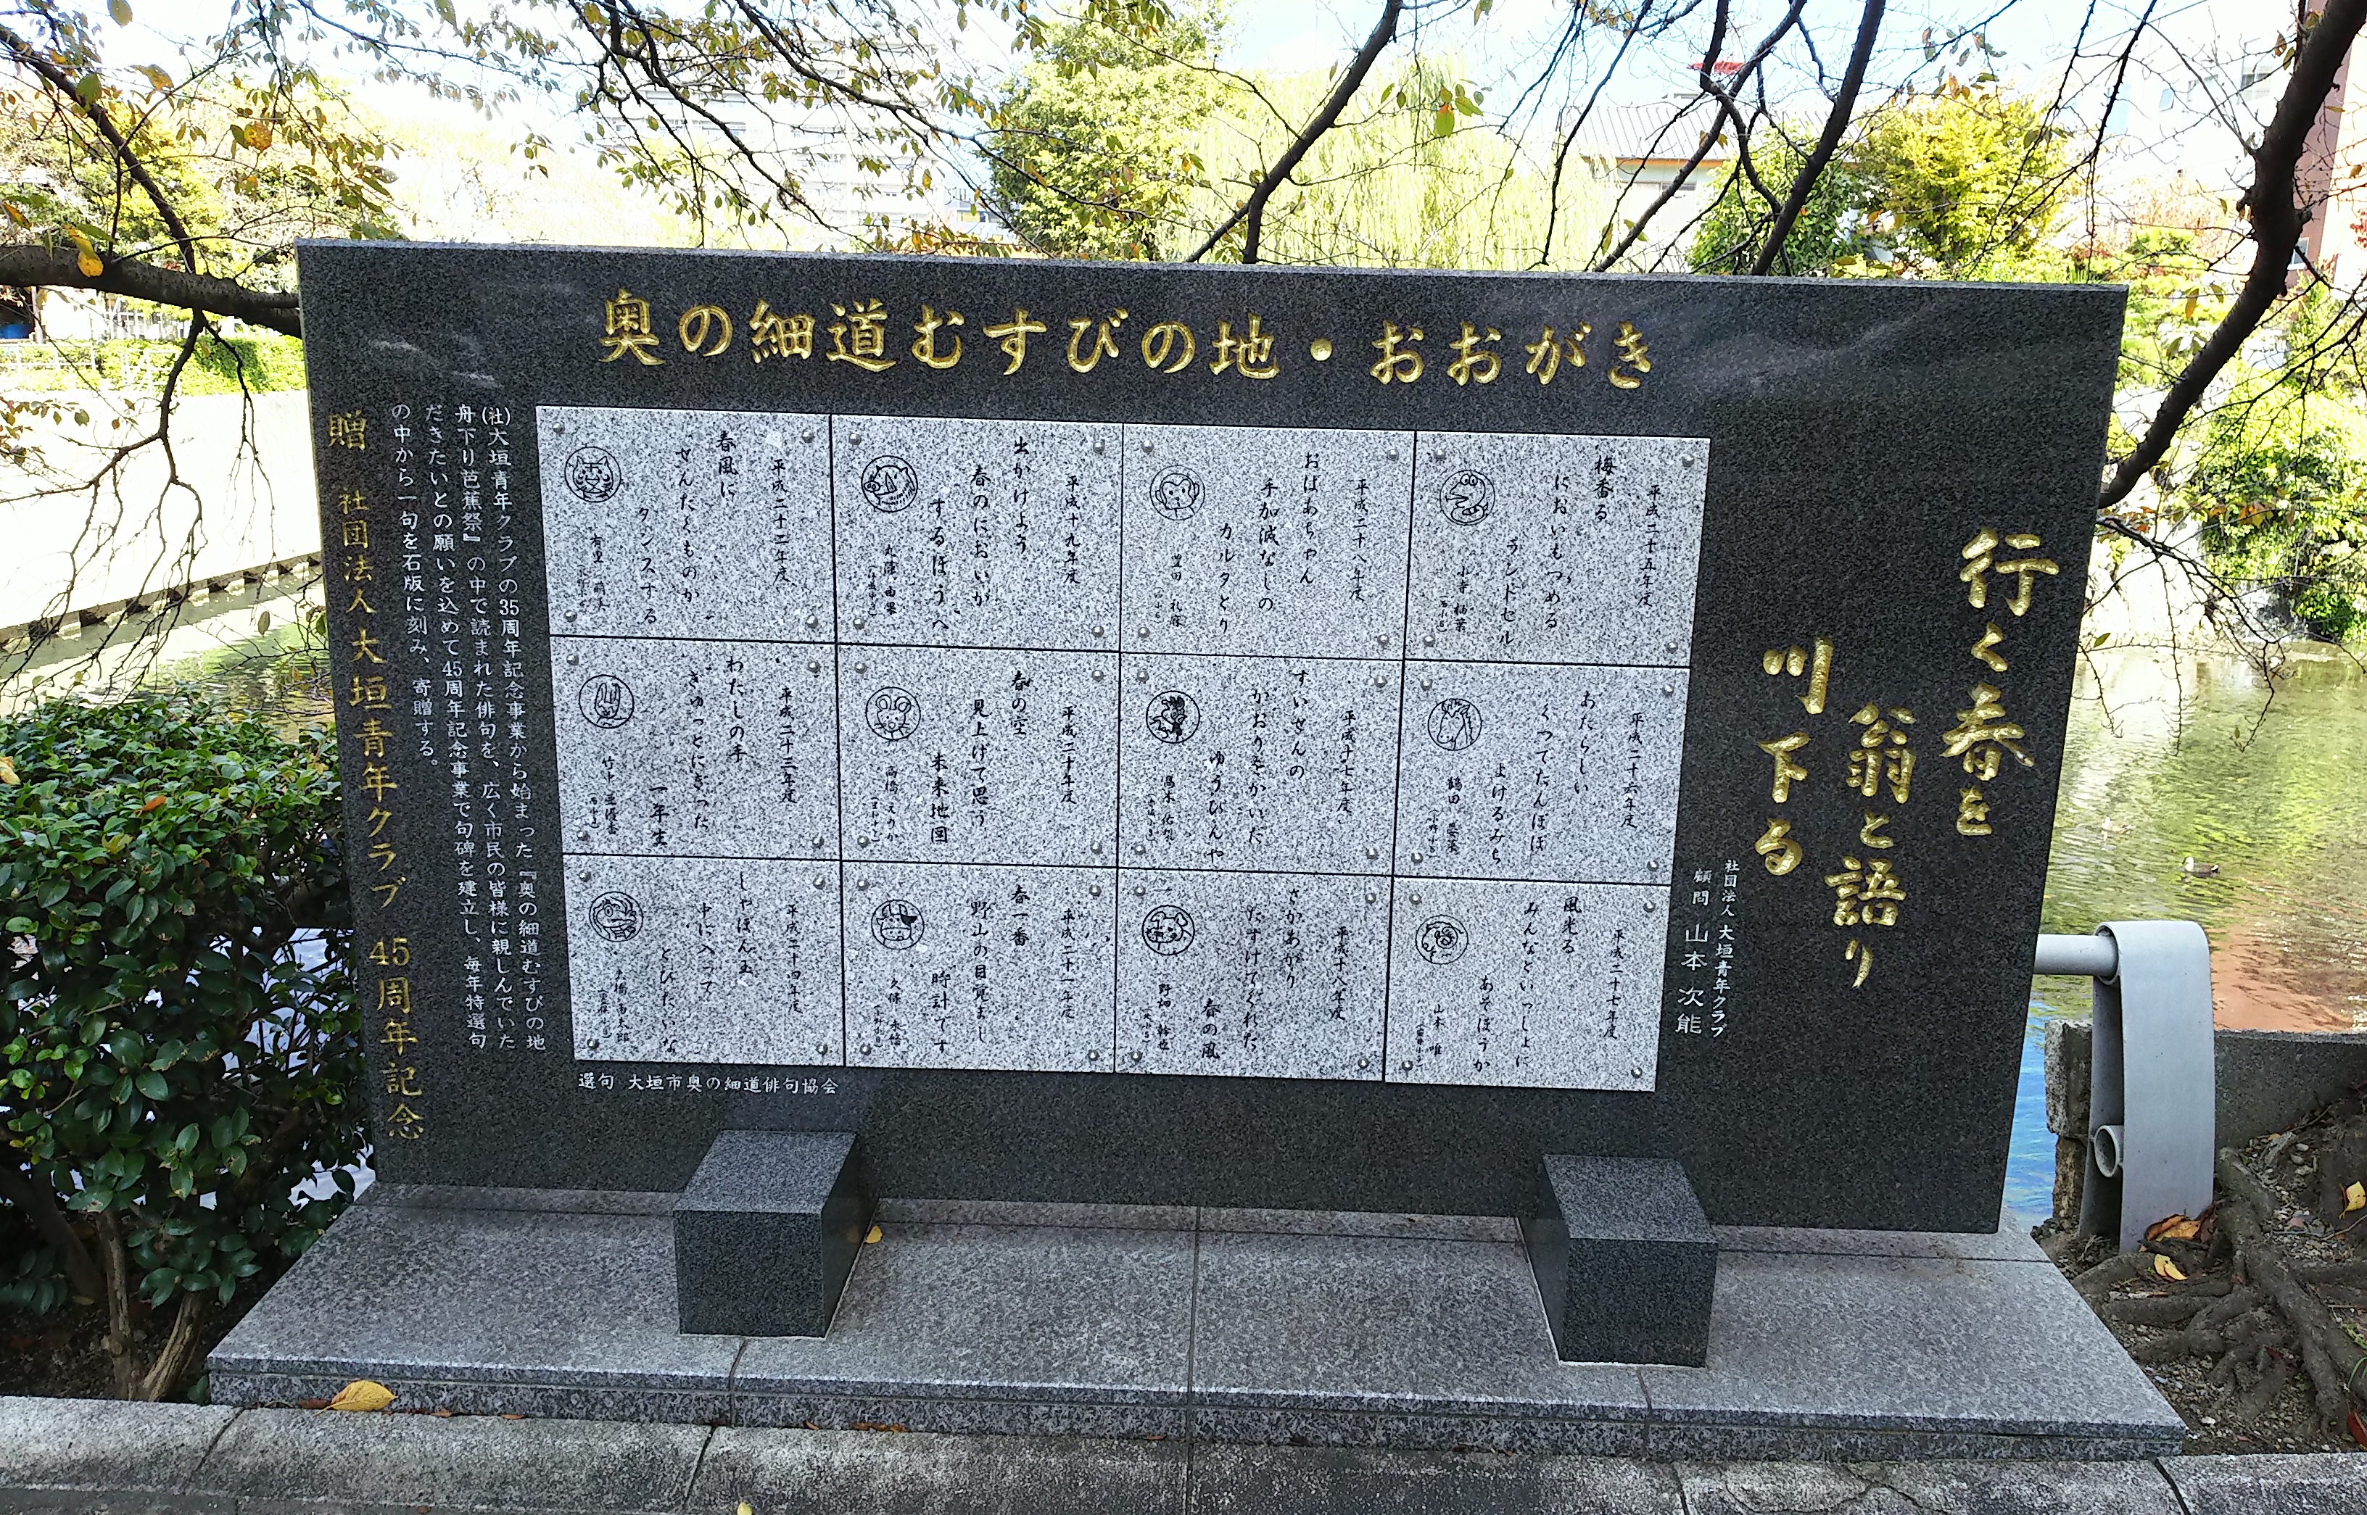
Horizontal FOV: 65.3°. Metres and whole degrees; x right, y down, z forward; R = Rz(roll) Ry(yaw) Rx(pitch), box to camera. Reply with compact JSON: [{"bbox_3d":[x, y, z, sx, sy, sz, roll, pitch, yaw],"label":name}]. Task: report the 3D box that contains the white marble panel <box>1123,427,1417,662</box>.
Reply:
[{"bbox_3d":[0.114,-0.293,2.522,0.391,0.309,0.020,2,14,0],"label":"white marble panel"}]

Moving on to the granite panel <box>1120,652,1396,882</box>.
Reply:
[{"bbox_3d":[0.106,0.010,2.595,0.391,0.310,0.020,2,14,0],"label":"granite panel"}]

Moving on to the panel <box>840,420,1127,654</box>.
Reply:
[{"bbox_3d":[-0.268,-0.292,2.425,0.373,0.296,0.020,2,13,1],"label":"panel"}]

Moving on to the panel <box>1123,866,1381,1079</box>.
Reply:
[{"bbox_3d":[0.099,0.315,2.668,0.391,0.310,0.020,2,14,0],"label":"panel"}]

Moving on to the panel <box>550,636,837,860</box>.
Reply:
[{"bbox_3d":[-0.681,-0.011,2.601,0.391,0.310,0.020,2,14,0],"label":"panel"}]

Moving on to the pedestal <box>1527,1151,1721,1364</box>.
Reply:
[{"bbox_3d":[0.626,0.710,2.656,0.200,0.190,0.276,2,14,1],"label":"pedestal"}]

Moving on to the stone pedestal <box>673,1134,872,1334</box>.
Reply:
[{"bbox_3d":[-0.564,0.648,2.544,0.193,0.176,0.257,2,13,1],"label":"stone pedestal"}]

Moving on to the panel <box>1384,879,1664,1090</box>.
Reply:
[{"bbox_3d":[0.471,0.313,2.551,0.373,0.296,0.020,2,13,1],"label":"panel"}]

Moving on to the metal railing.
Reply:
[{"bbox_3d":[1.375,0.484,2.724,0.241,0.483,0.132,2,13,1],"label":"metal railing"}]

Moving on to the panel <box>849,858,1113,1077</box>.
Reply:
[{"bbox_3d":[-0.282,0.291,2.564,0.373,0.296,0.020,2,13,1],"label":"panel"}]

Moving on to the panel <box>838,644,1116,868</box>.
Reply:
[{"bbox_3d":[-0.275,-0.001,2.494,0.373,0.296,0.020,2,13,1],"label":"panel"}]

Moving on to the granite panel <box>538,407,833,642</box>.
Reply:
[{"bbox_3d":[-0.648,-0.303,2.431,0.379,0.296,0.020,2,13,1],"label":"granite panel"}]

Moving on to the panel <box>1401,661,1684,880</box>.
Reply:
[{"bbox_3d":[0.478,0.021,2.481,0.373,0.296,0.020,2,13,1],"label":"panel"}]

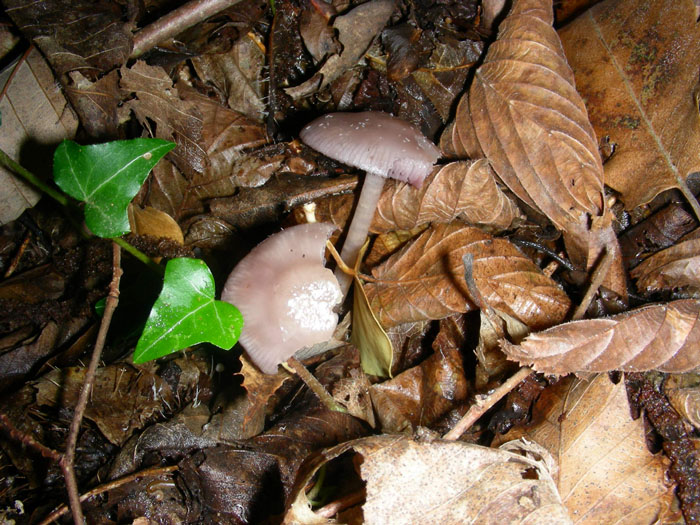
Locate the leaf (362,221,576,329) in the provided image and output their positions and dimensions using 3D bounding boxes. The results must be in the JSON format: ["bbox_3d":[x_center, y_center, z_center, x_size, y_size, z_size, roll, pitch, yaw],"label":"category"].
[{"bbox_3d":[0.045,0.004,0.292,0.075,0.016,0.046,5,55,3],"label":"leaf"}]

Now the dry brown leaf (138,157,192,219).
[{"bbox_3d":[-0.078,-0.031,0.325,0.022,0.010,0.037,-24,58,-16],"label":"dry brown leaf"}]

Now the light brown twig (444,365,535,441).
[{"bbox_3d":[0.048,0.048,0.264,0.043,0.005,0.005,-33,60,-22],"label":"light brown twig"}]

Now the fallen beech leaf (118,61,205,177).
[{"bbox_3d":[-0.083,-0.066,0.346,0.035,0.012,0.082,-26,59,-17],"label":"fallen beech leaf"}]

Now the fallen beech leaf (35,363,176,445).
[{"bbox_3d":[-0.087,0.051,0.274,0.050,0.014,0.030,6,55,4],"label":"fallen beech leaf"}]

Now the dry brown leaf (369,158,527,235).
[{"bbox_3d":[0.039,-0.025,0.313,0.059,0.016,0.030,-1,55,-1],"label":"dry brown leaf"}]

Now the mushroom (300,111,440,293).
[{"bbox_3d":[0.005,-0.018,0.284,0.048,0.069,0.047,12,31,0],"label":"mushroom"}]

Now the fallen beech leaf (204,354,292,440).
[{"bbox_3d":[-0.036,0.048,0.276,0.026,0.014,0.033,11,56,8],"label":"fallen beech leaf"}]

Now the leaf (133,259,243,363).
[{"bbox_3d":[-0.060,0.020,0.268,0.041,0.009,0.041,-40,72,-20],"label":"leaf"}]

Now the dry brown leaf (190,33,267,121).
[{"bbox_3d":[-0.056,-0.088,0.365,0.036,0.012,0.055,-27,59,-18],"label":"dry brown leaf"}]

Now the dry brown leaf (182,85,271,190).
[{"bbox_3d":[-0.058,-0.060,0.345,0.039,0.011,0.063,-20,57,-17],"label":"dry brown leaf"}]

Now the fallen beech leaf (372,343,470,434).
[{"bbox_3d":[0.025,0.043,0.265,0.035,0.016,0.031,-6,56,0],"label":"fallen beech leaf"}]

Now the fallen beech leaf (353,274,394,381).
[{"bbox_3d":[0.006,0.023,0.273,0.015,0.012,0.041,-17,60,7],"label":"fallen beech leaf"}]

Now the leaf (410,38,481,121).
[{"bbox_3d":[0.047,-0.086,0.364,0.041,0.012,0.043,-38,63,-23],"label":"leaf"}]

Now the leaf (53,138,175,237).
[{"bbox_3d":[-0.094,-0.037,0.310,0.052,0.009,0.051,41,64,16],"label":"leaf"}]

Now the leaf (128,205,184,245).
[{"bbox_3d":[-0.082,-0.016,0.314,0.033,0.006,0.018,12,60,3],"label":"leaf"}]

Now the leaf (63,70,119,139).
[{"bbox_3d":[-0.119,-0.076,0.359,0.024,0.009,0.051,-12,54,-9],"label":"leaf"}]

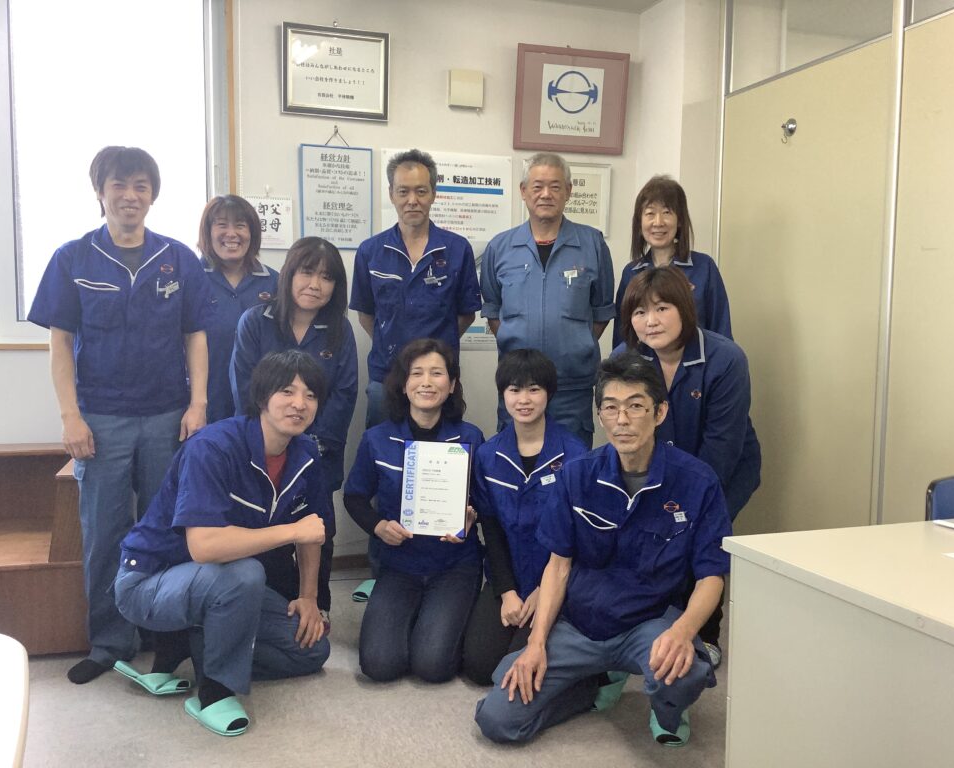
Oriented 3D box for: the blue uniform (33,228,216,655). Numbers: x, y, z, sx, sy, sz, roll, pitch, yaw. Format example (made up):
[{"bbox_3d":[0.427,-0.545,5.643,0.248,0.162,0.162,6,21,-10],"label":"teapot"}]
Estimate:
[{"bbox_3d":[-1.171,0.179,3.020,0.540,1.390,0.290,-1,5,-19],"label":"blue uniform"}]

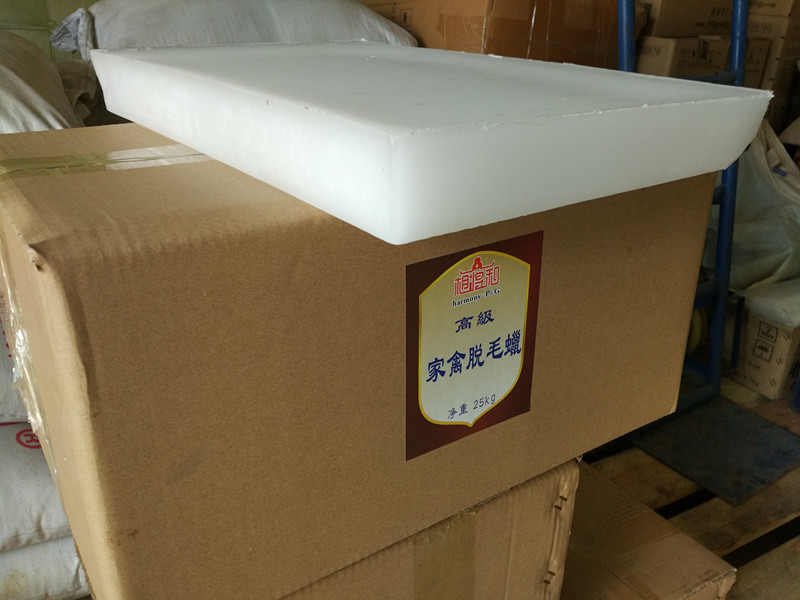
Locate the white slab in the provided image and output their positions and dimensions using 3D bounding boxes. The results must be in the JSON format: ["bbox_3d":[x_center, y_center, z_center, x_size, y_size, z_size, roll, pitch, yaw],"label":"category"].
[{"bbox_3d":[-0.018,-0.151,0.525,0.290,0.049,0.447,-16,29,-33],"label":"white slab"}]

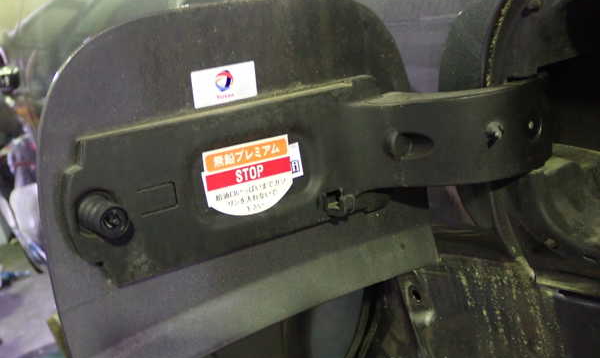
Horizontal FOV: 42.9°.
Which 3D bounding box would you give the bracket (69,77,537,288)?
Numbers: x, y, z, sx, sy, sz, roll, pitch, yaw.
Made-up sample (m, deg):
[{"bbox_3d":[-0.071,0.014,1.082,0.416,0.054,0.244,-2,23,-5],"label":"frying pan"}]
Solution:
[{"bbox_3d":[0.018,-0.006,0.342,0.235,0.066,0.061,-14,15,-29],"label":"bracket"}]

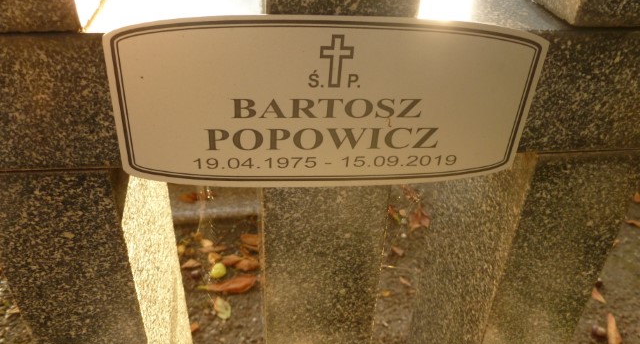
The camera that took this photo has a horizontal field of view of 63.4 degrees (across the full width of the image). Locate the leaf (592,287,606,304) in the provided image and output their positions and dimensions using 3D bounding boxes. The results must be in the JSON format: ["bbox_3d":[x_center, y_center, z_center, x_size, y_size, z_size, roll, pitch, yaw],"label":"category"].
[{"bbox_3d":[0.674,0.298,1.248,0.022,0.012,0.049,-5,34,-10],"label":"leaf"}]

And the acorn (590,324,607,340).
[{"bbox_3d":[0.549,0.316,1.021,0.028,0.025,0.026,2,32,0],"label":"acorn"}]

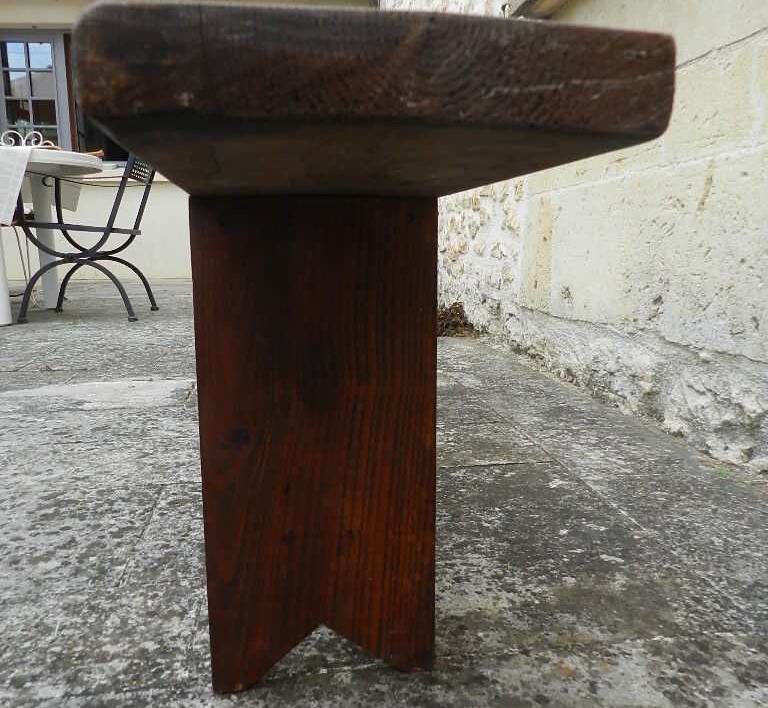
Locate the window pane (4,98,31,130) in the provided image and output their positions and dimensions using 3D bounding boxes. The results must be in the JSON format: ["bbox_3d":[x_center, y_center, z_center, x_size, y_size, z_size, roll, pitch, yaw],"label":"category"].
[{"bbox_3d":[-3.387,-2.235,6.313,0.220,0.235,0.030,-1,9,-5],"label":"window pane"}]

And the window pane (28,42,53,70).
[{"bbox_3d":[-3.157,-2.738,6.253,0.220,0.235,0.030,-1,9,-5],"label":"window pane"}]

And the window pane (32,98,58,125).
[{"bbox_3d":[-3.157,-2.244,6.332,0.220,0.235,0.030,-1,9,-5],"label":"window pane"}]

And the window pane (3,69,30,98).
[{"bbox_3d":[-3.390,-2.485,6.273,0.220,0.235,0.030,-1,9,-5],"label":"window pane"}]

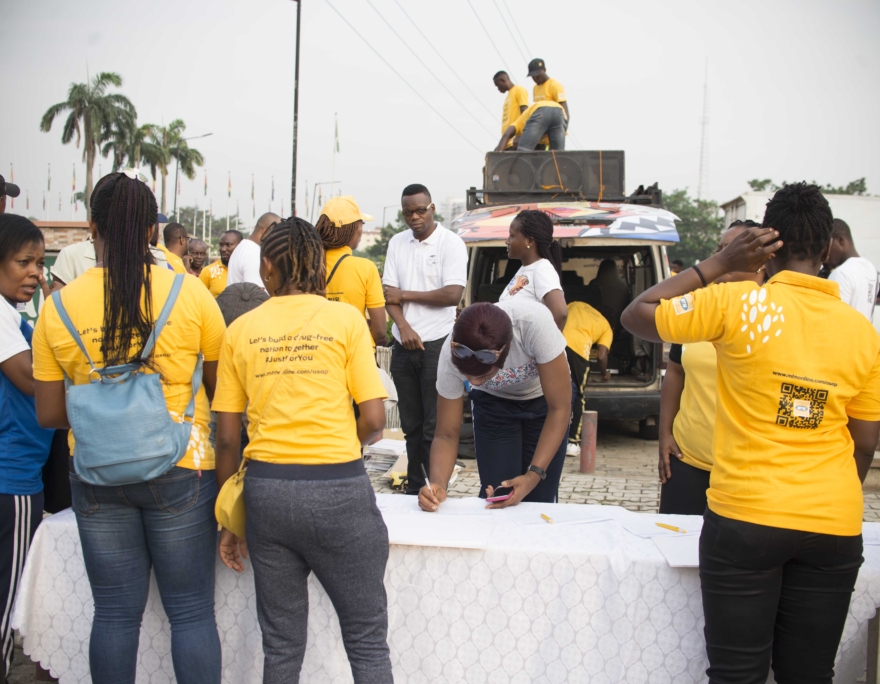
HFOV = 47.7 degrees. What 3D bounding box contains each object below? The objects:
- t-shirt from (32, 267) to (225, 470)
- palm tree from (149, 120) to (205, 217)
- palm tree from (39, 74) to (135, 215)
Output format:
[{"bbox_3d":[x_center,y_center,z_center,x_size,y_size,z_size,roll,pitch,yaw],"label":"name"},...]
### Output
[{"bbox_3d":[-0.860,0.073,2.750,0.510,0.560,0.300,0,4,-10],"label":"t-shirt"},{"bbox_3d":[-18.699,-9.983,70.420,4.000,11.200,4.000,1,4,0],"label":"palm tree"},{"bbox_3d":[-18.402,-7.909,52.000,4.600,11.900,4.600,1,3,0],"label":"palm tree"}]

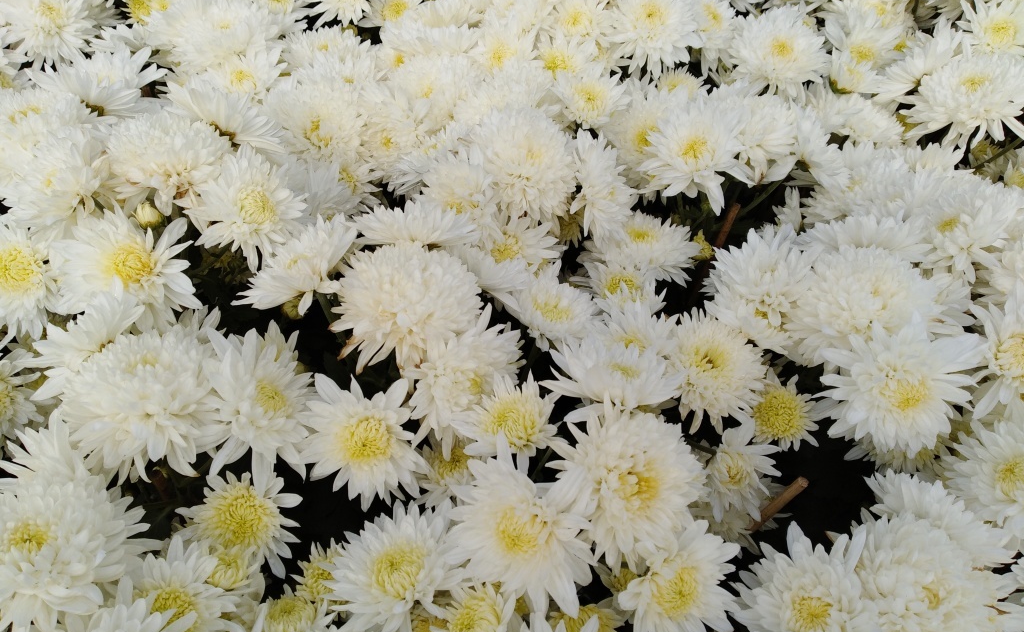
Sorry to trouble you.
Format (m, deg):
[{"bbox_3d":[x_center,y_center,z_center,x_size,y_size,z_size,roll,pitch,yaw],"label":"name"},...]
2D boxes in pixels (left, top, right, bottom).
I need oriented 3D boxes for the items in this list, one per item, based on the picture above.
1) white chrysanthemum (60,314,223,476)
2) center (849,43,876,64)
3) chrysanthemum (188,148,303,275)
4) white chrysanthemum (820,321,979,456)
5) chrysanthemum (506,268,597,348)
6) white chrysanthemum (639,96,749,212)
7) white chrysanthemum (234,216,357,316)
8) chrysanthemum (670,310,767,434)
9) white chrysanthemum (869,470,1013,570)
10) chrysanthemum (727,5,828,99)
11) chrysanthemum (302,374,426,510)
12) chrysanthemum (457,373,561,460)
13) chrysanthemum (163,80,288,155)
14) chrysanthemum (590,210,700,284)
[{"bbox_3d":[-0.267,0.060,0.555,0.112,0.068,0.112,2,44,-2],"label":"white chrysanthemum"},{"bbox_3d":[0.292,-0.219,0.640,0.022,0.010,0.022,0,62,25],"label":"center"},{"bbox_3d":[-0.233,-0.095,0.680,0.100,0.045,0.100,4,74,-14],"label":"chrysanthemum"},{"bbox_3d":[0.285,0.053,0.560,0.110,0.050,0.110,0,60,0],"label":"white chrysanthemum"},{"bbox_3d":[0.032,-0.007,0.595,0.074,0.042,0.074,10,38,-11],"label":"chrysanthemum"},{"bbox_3d":[0.135,-0.121,0.570,0.085,0.046,0.085,-3,73,14],"label":"white chrysanthemum"},{"bbox_3d":[-0.143,-0.034,0.510,0.088,0.046,0.088,-30,39,-12],"label":"white chrysanthemum"},{"bbox_3d":[0.154,0.042,0.575,0.076,0.046,0.076,-2,60,2],"label":"chrysanthemum"},{"bbox_3d":[0.245,0.123,0.440,0.081,0.042,0.081,30,37,32],"label":"white chrysanthemum"},{"bbox_3d":[0.221,-0.220,0.640,0.085,0.045,0.085,0,73,19],"label":"chrysanthemum"},{"bbox_3d":[-0.087,0.074,0.455,0.079,0.036,0.079,0,69,-11],"label":"chrysanthemum"},{"bbox_3d":[-0.001,0.065,0.475,0.066,0.038,0.066,6,54,1],"label":"chrysanthemum"},{"bbox_3d":[-0.282,-0.196,0.760,0.108,0.108,0.055,12,78,-13],"label":"chrysanthemum"},{"bbox_3d":[0.113,-0.055,0.650,0.090,0.048,0.090,2,37,-2],"label":"chrysanthemum"}]

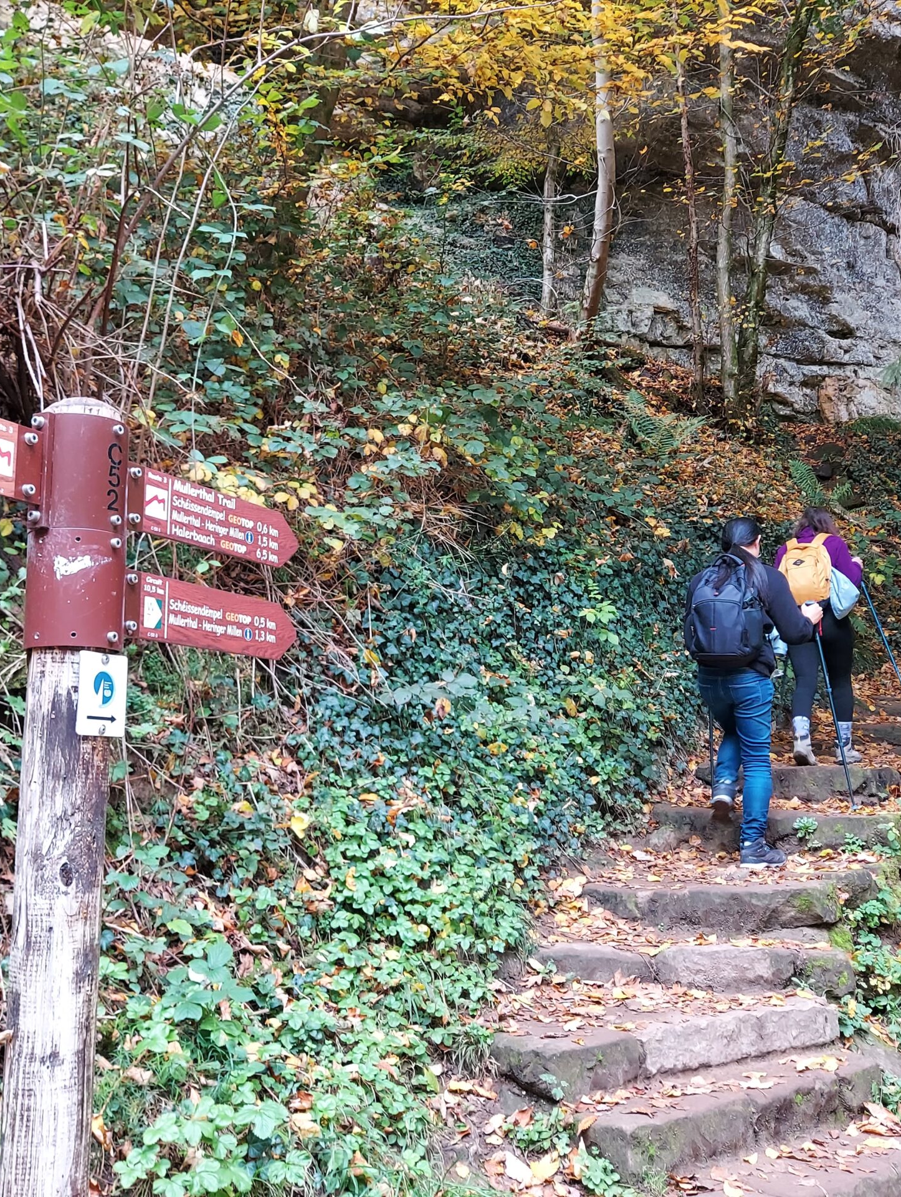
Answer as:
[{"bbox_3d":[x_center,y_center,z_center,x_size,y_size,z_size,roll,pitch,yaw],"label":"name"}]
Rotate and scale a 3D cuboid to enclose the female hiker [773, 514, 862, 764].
[{"bbox_3d":[2.193,0.219,6.850,0.520,1.550,0.500,-4,-8,28],"label":"female hiker"}]

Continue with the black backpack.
[{"bbox_3d":[1.235,0.059,5.200,0.340,0.500,0.250,-5,-17,32],"label":"black backpack"}]

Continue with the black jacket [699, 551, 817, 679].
[{"bbox_3d":[1.428,0.061,5.400,0.520,0.600,0.400,-5,-16,32],"label":"black jacket"}]

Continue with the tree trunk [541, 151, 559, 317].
[{"bbox_3d":[1.272,-4.636,14.644,0.150,2.220,0.150,1,-8,5],"label":"tree trunk"}]

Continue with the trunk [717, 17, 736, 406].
[{"bbox_3d":[3.066,-4.307,12.797,0.170,4.560,0.170,-1,-8,14],"label":"trunk"}]

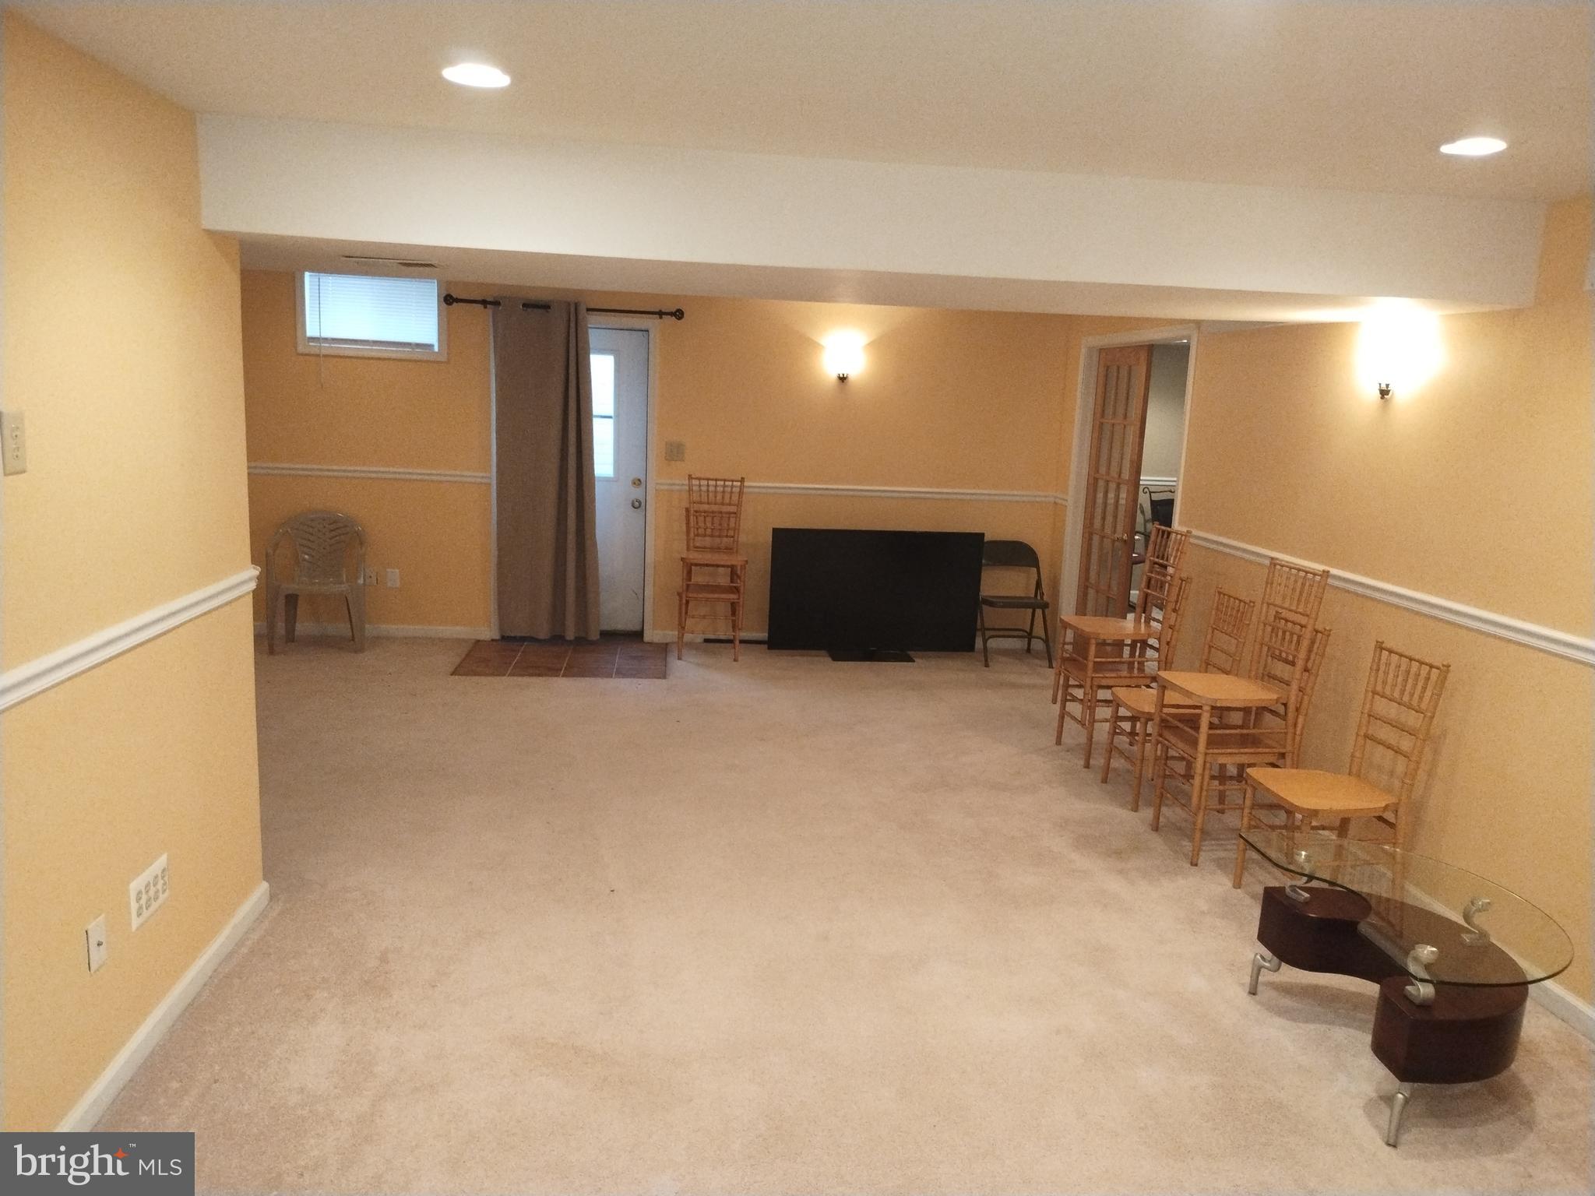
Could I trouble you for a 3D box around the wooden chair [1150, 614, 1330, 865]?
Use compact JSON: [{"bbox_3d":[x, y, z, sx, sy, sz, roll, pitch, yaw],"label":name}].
[{"bbox_3d":[1.695,0.536,4.461,0.470,0.920,0.410,1,10,-9],"label":"wooden chair"}]

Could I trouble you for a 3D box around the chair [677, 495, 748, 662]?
[{"bbox_3d":[-0.565,-0.082,7.383,0.410,0.920,0.470,1,10,-7],"label":"chair"}]

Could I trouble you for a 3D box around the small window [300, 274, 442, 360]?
[{"bbox_3d":[-2.657,-1.752,7.215,0.905,0.500,0.080,1,10,-7],"label":"small window"}]

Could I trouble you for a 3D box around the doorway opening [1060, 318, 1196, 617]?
[{"bbox_3d":[1.912,-0.464,6.731,0.130,2.120,1.670,1,10,-7],"label":"doorway opening"}]

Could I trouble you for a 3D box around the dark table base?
[{"bbox_3d":[1.622,1.075,3.062,0.525,0.315,0.785,2,10,-5],"label":"dark table base"}]

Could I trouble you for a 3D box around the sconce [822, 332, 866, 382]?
[{"bbox_3d":[0.293,-1.525,7.499,0.265,0.260,0.150,1,10,-7],"label":"sconce"}]

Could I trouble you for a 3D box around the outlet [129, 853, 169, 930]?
[{"bbox_3d":[-1.581,0.718,2.817,0.010,0.116,0.197,1,10,-7],"label":"outlet"}]

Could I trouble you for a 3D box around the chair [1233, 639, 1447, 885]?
[{"bbox_3d":[1.801,0.637,3.873,0.440,0.925,0.410,2,10,-5],"label":"chair"}]

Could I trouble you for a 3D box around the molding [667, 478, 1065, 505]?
[{"bbox_3d":[0.443,-0.717,7.837,2.810,0.065,0.030,2,10,-5],"label":"molding"}]

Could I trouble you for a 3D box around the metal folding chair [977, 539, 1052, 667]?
[{"bbox_3d":[1.441,0.029,7.624,0.460,0.790,0.480,1,10,-7],"label":"metal folding chair"}]

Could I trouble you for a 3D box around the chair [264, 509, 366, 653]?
[{"bbox_3d":[-2.960,-0.100,7.148,0.570,0.830,0.540,-1,11,-18],"label":"chair"}]

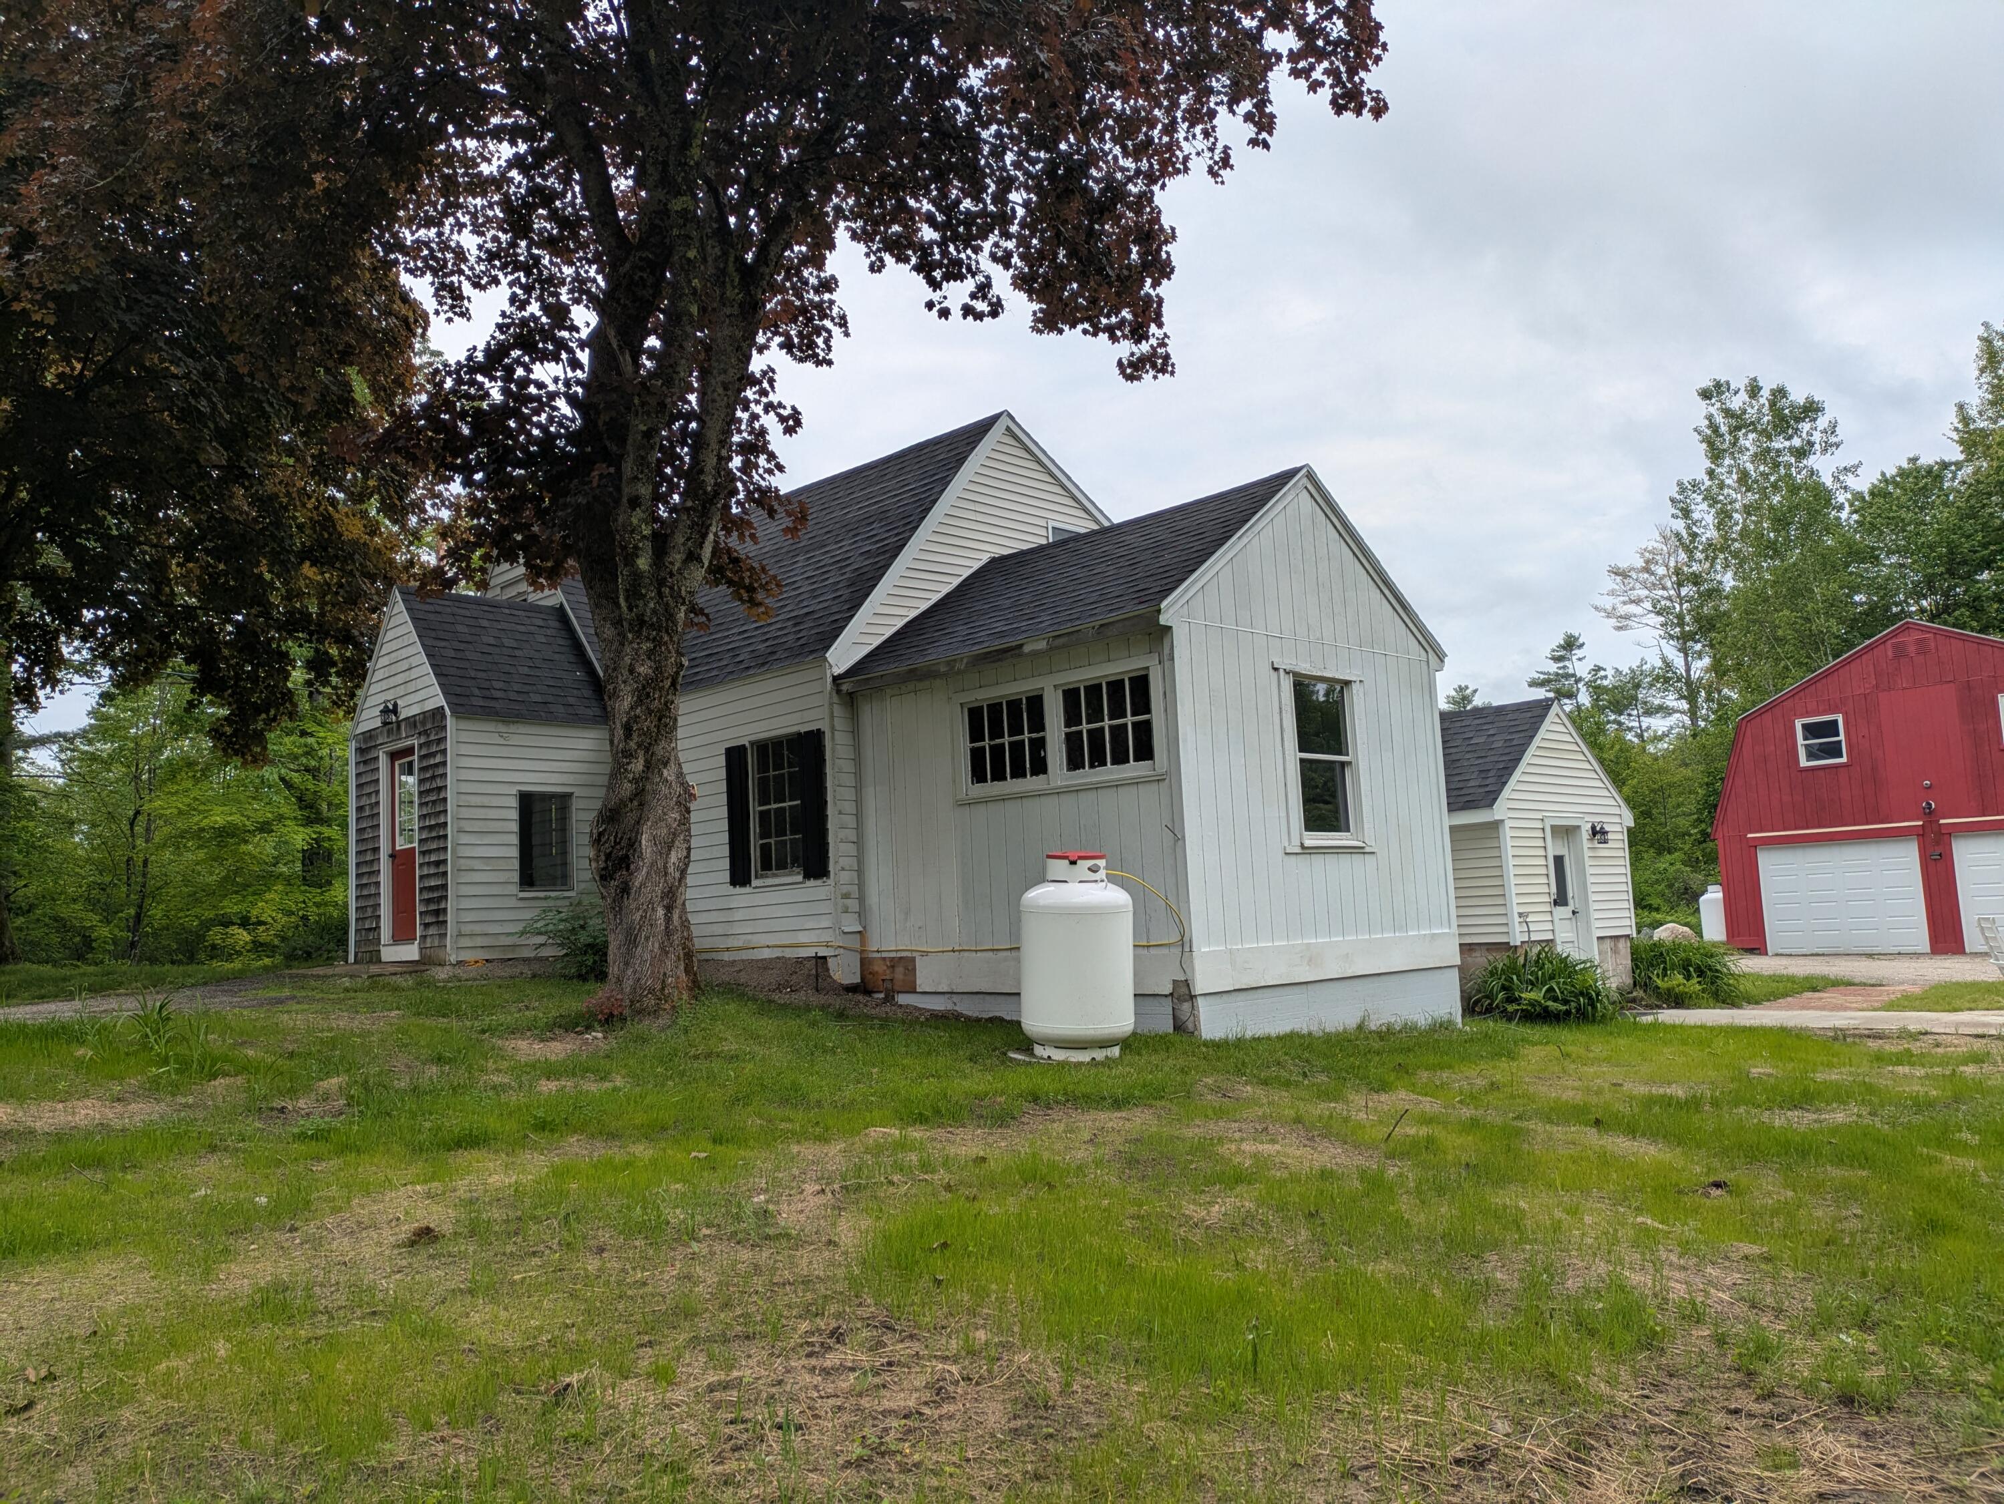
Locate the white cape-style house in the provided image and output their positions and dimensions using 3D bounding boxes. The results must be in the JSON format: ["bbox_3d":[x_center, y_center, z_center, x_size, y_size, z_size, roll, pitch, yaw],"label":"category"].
[{"bbox_3d":[-1.184,-0.127,16.537,12.161,6.314,9.470,-9,-9,44],"label":"white cape-style house"}]

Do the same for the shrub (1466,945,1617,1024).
[{"bbox_3d":[5.118,2.160,13.785,1.350,0.680,1.200,-5,-7,20],"label":"shrub"}]

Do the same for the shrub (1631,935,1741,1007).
[{"bbox_3d":[7.405,2.338,15.842,1.250,0.750,1.200,-5,-7,24],"label":"shrub"}]

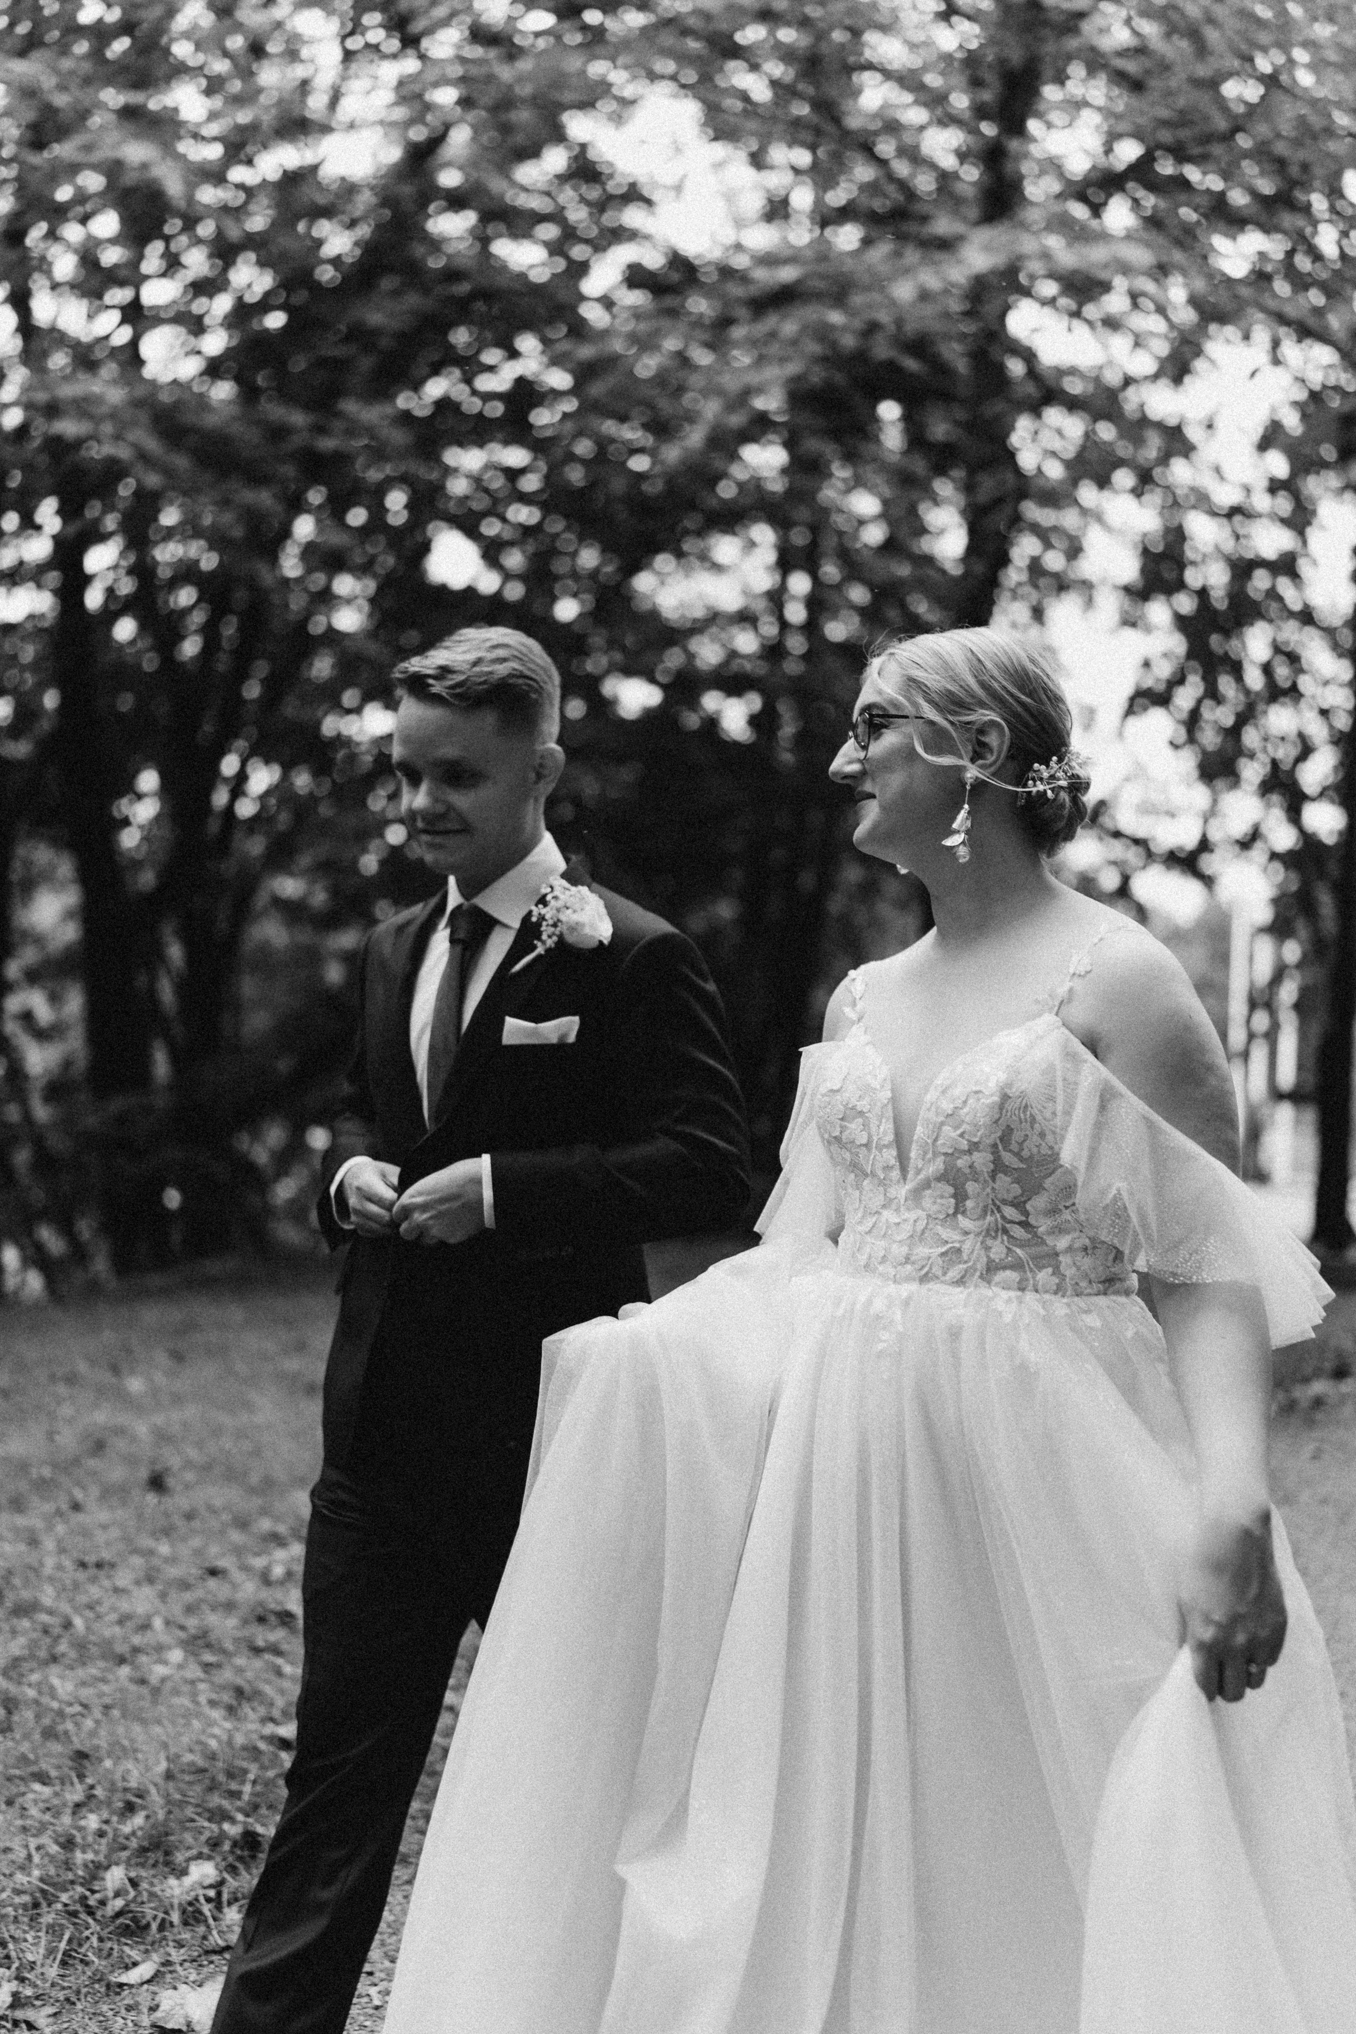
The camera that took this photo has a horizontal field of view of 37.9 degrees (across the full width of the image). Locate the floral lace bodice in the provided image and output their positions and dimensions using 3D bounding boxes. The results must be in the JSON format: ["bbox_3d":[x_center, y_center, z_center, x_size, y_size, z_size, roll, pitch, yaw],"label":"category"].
[{"bbox_3d":[0.302,0.109,2.010,0.330,0.340,0.250,-1,-1,40],"label":"floral lace bodice"}]

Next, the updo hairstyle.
[{"bbox_3d":[0.304,-0.281,2.000,0.225,0.225,0.175,0,-1,-10],"label":"updo hairstyle"}]

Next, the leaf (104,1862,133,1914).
[{"bbox_3d":[-0.869,1.353,3.070,0.050,0.045,0.070,0,-1,0],"label":"leaf"}]

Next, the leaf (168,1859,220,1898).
[{"bbox_3d":[-0.759,1.352,3.100,0.080,0.035,0.070,0,-1,0],"label":"leaf"}]

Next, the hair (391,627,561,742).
[{"bbox_3d":[-0.228,-0.372,2.250,0.165,0.135,0.200,-1,9,36],"label":"hair"}]

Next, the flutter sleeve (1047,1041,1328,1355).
[{"bbox_3d":[0.497,0.171,1.920,0.200,0.290,0.270,-1,-1,40],"label":"flutter sleeve"}]

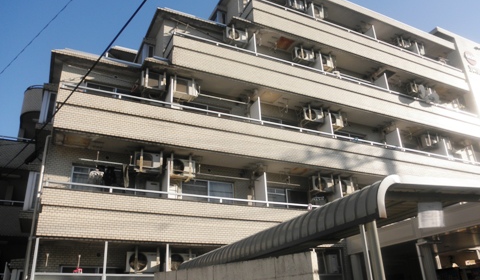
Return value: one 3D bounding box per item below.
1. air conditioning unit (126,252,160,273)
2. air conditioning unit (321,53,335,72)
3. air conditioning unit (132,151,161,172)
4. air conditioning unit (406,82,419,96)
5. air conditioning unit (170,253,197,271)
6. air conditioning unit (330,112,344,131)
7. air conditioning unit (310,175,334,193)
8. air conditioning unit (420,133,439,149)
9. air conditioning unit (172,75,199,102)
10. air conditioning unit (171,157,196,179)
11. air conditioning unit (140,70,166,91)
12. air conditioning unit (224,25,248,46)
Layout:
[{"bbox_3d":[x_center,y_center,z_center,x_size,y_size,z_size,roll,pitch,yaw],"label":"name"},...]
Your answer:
[{"bbox_3d":[-2.394,3.011,9.493,0.791,0.478,0.290,9,-27,-26],"label":"air conditioning unit"},{"bbox_3d":[3.332,-3.101,15.561,0.800,0.510,0.270,9,-27,-26],"label":"air conditioning unit"},{"bbox_3d":[-2.505,0.649,10.572,0.782,0.469,0.290,9,-27,-26],"label":"air conditioning unit"},{"bbox_3d":[8.164,-2.275,18.058,0.782,0.497,0.290,9,-27,-26],"label":"air conditioning unit"},{"bbox_3d":[-1.541,3.161,9.906,0.787,0.478,0.290,9,-27,-26],"label":"air conditioning unit"},{"bbox_3d":[3.443,-0.702,14.469,0.800,0.510,0.270,9,-27,-26],"label":"air conditioning unit"},{"bbox_3d":[2.708,1.537,12.978,0.800,0.510,0.270,9,-27,-26],"label":"air conditioning unit"},{"bbox_3d":[8.208,0.160,16.740,0.800,0.510,0.270,9,-27,-26],"label":"air conditioning unit"},{"bbox_3d":[-1.773,-1.611,12.081,0.773,0.497,0.290,9,-27,-26],"label":"air conditioning unit"},{"bbox_3d":[-1.667,0.829,10.852,0.800,0.510,0.270,9,-27,-26],"label":"air conditioning unit"},{"bbox_3d":[-2.632,-1.703,11.636,0.773,0.497,0.290,9,-27,-26],"label":"air conditioning unit"},{"bbox_3d":[-0.146,-3.683,13.880,0.800,0.510,0.270,9,-27,-26],"label":"air conditioning unit"}]

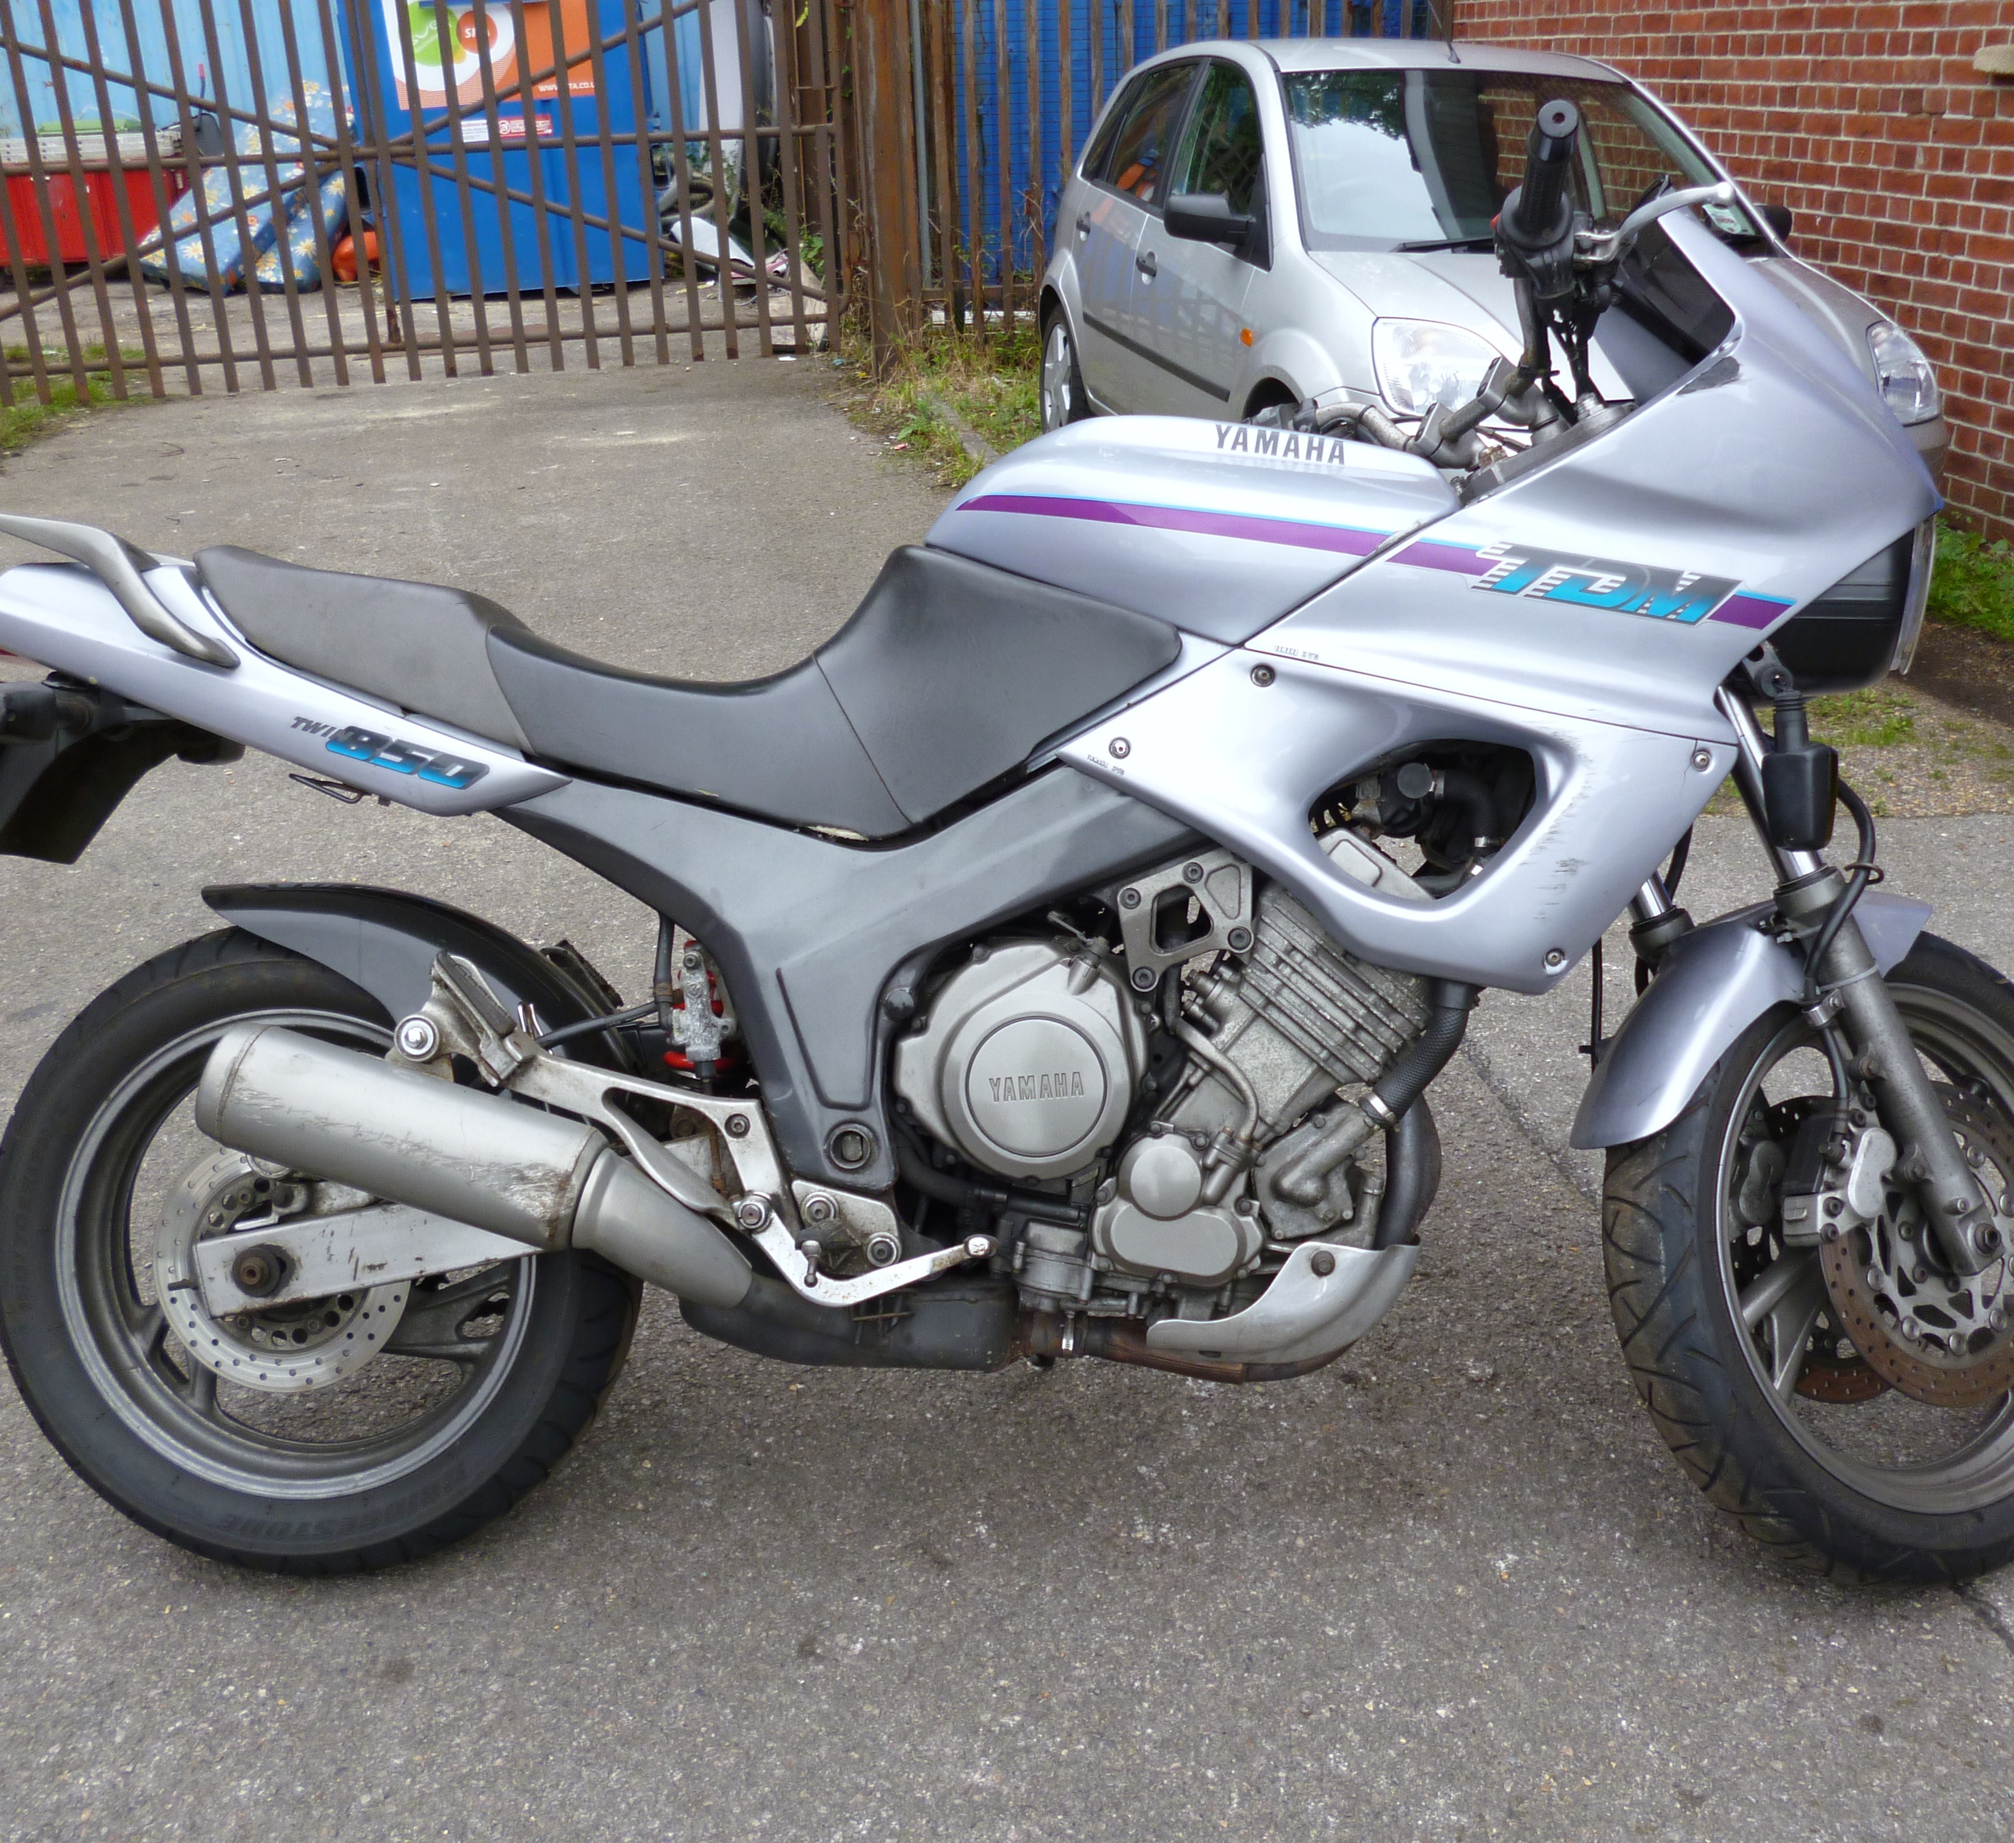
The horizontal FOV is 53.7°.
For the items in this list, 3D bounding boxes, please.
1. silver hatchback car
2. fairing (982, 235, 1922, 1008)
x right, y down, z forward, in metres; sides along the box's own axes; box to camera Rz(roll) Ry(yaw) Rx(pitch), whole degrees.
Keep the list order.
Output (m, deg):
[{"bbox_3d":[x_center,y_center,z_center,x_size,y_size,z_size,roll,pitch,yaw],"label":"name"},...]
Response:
[{"bbox_3d":[1.285,-2.030,6.410,1.700,1.460,3.920,-6,24,-12],"label":"silver hatchback car"},{"bbox_3d":[0.440,-0.293,1.864,0.830,0.700,0.560,-1,1,2],"label":"fairing"}]

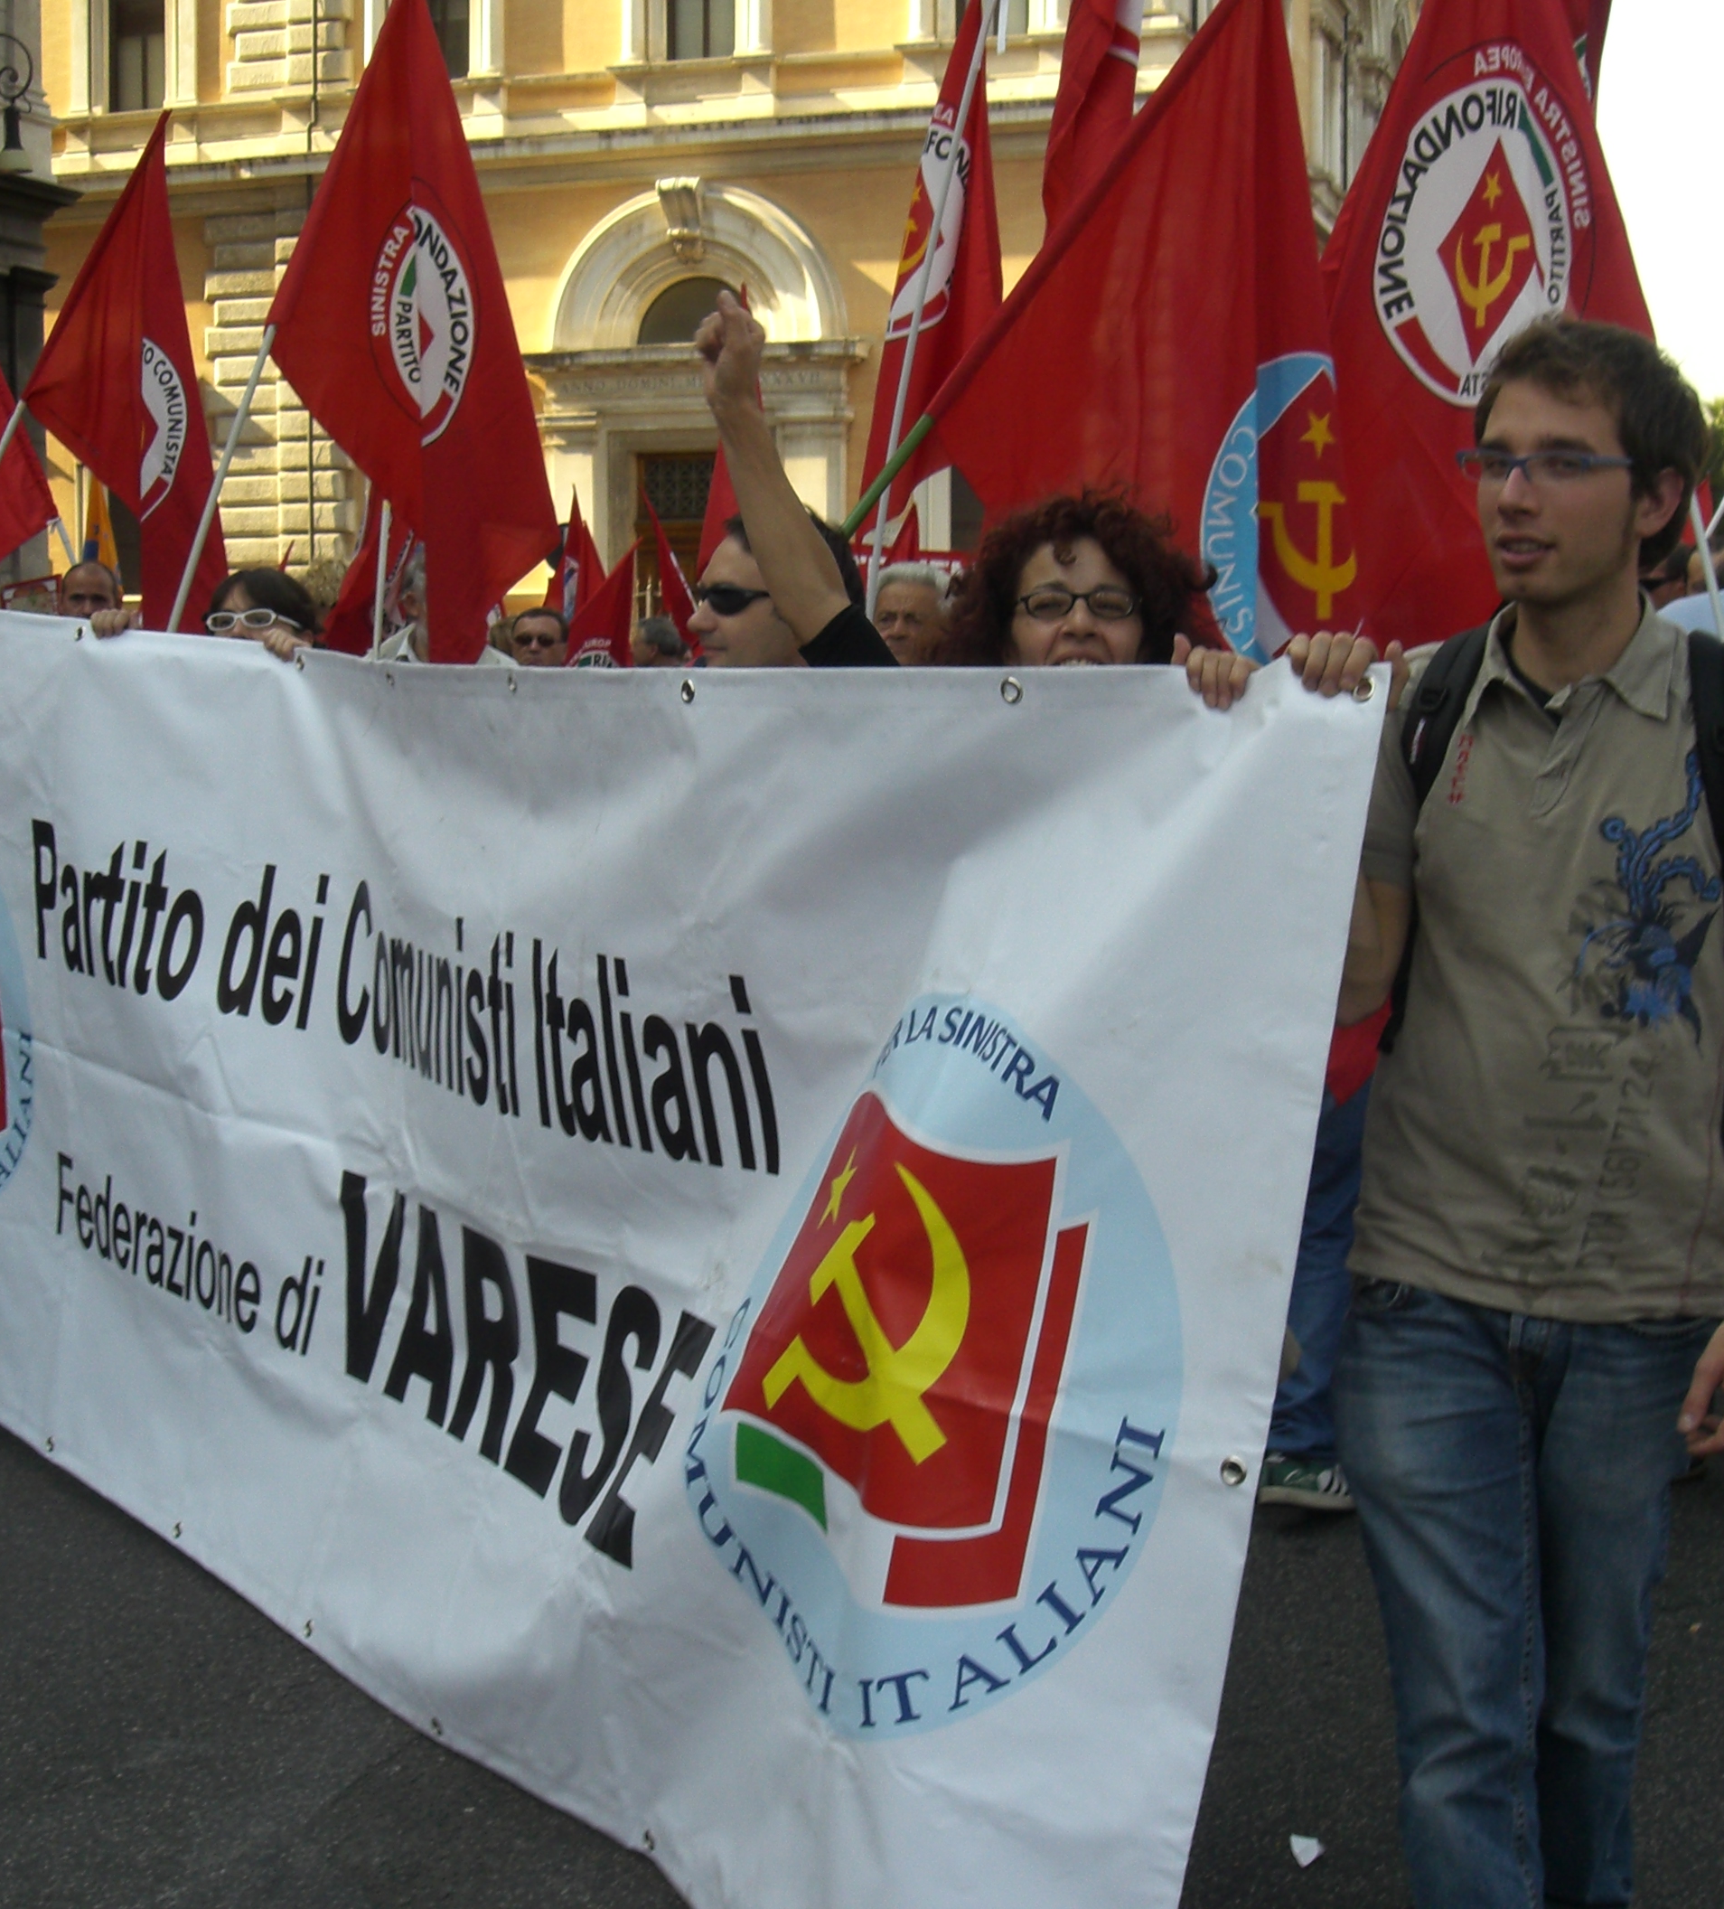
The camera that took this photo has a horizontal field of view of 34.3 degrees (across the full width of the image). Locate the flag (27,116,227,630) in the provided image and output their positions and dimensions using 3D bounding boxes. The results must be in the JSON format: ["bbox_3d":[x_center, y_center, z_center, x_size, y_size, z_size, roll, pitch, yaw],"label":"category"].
[{"bbox_3d":[-1.867,-1.463,7.100,0.500,1.300,0.300,1,6,11],"label":"flag"}]

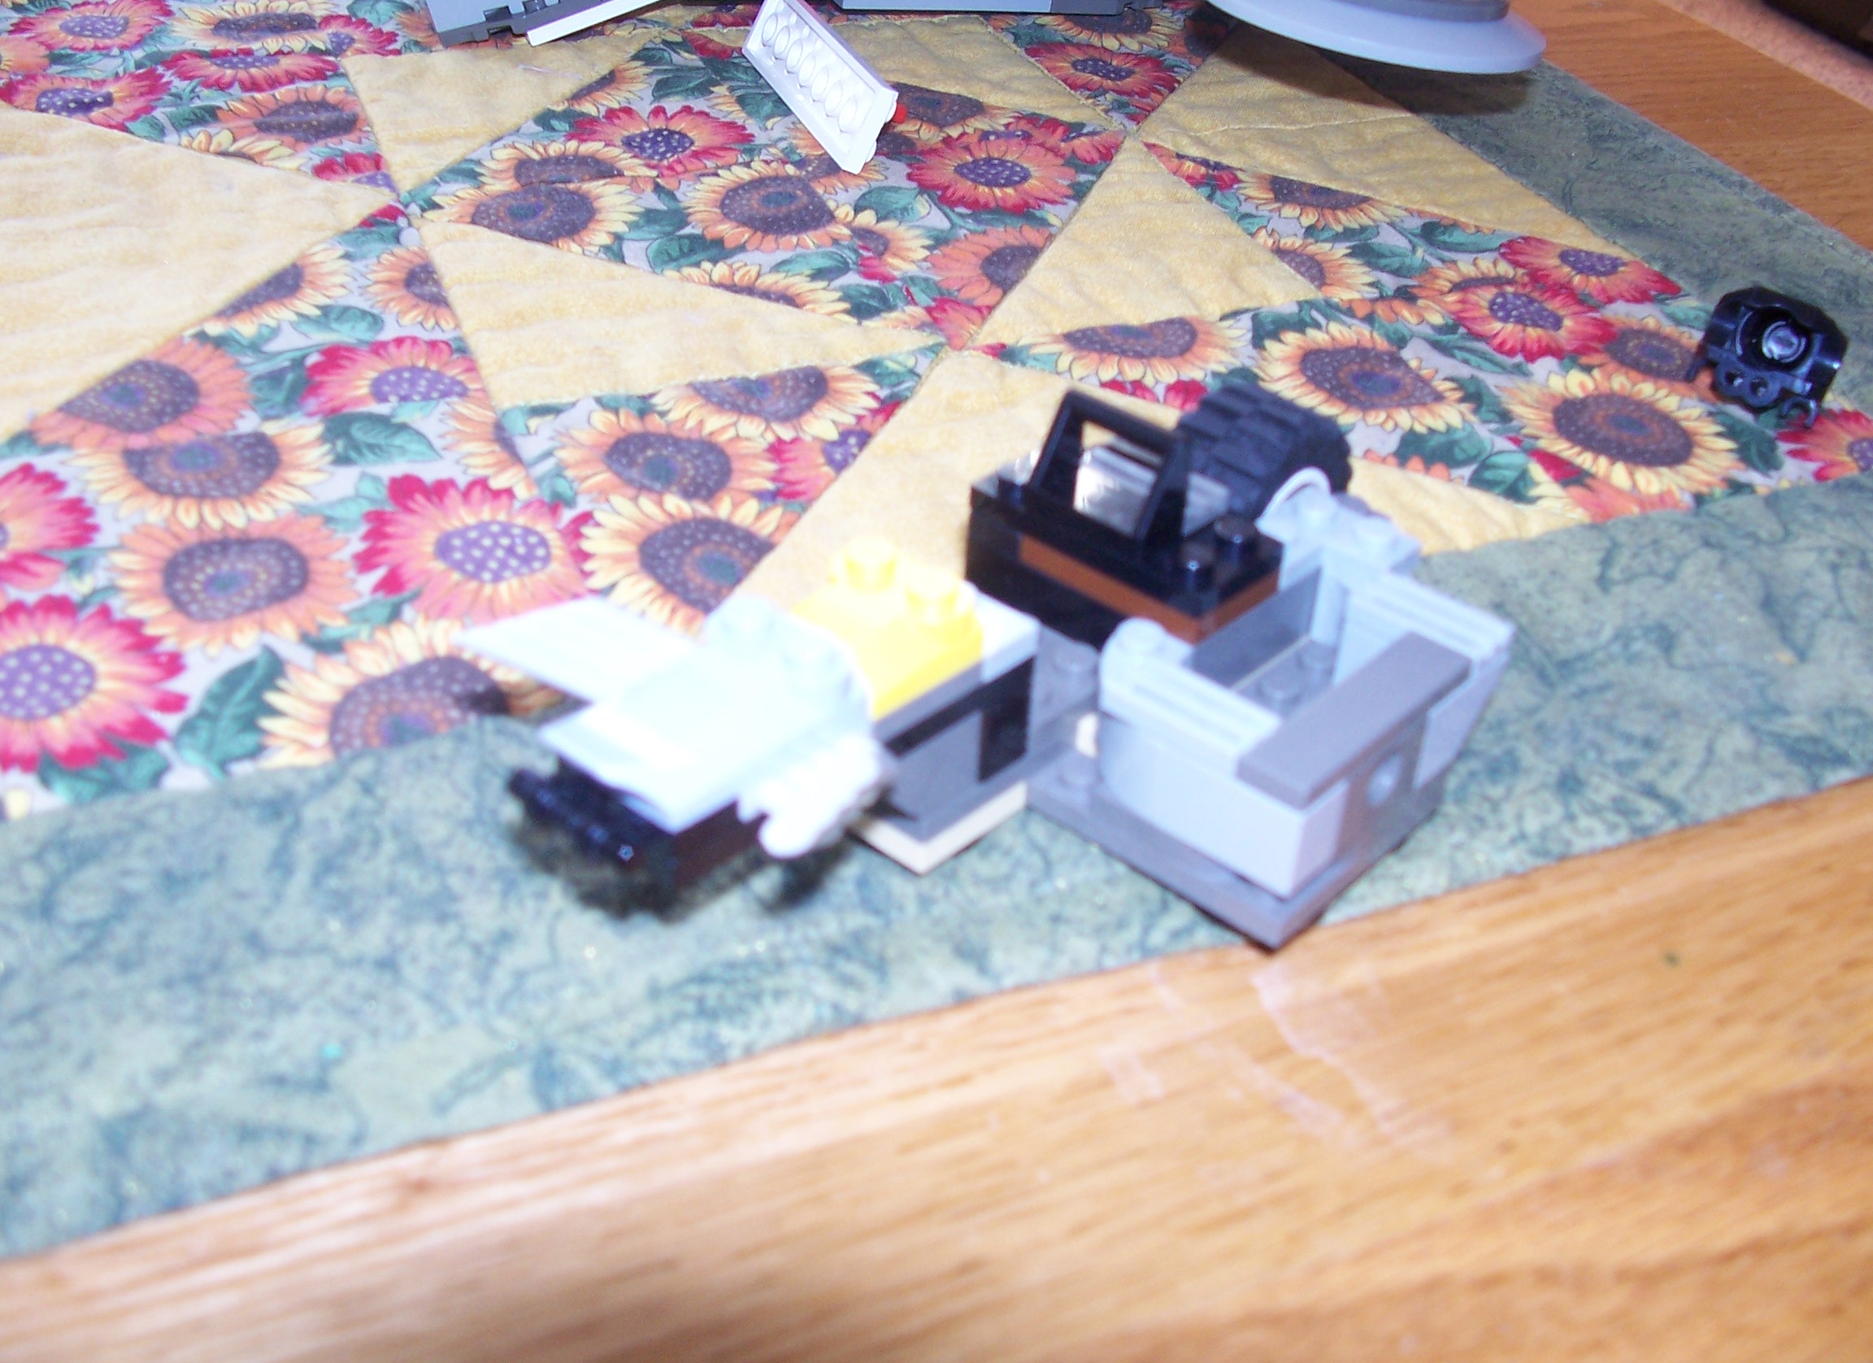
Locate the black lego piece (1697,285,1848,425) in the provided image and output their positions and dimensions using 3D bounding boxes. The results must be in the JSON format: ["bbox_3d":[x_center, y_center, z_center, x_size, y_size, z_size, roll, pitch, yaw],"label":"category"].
[{"bbox_3d":[0.129,-0.050,0.291,0.019,0.015,0.009,31,37,29],"label":"black lego piece"}]

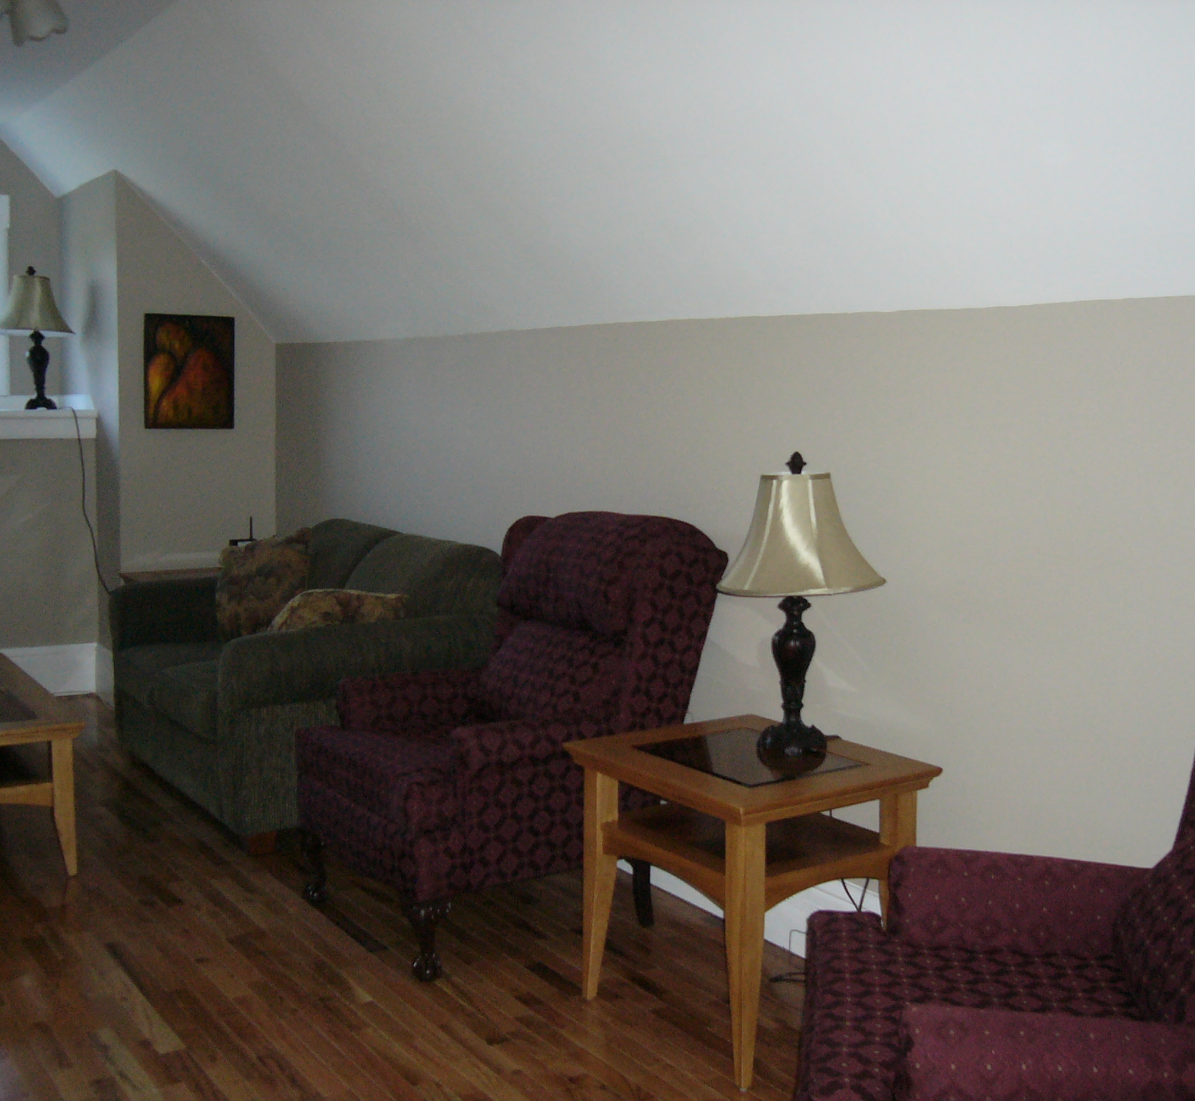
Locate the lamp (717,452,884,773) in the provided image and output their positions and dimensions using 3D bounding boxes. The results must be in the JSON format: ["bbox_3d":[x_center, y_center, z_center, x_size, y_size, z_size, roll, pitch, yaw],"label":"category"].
[{"bbox_3d":[0.459,0.120,3.416,0.383,0.687,0.383,1,6,0],"label":"lamp"}]

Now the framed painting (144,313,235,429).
[{"bbox_3d":[-1.772,-0.772,6.446,0.387,0.491,0.030,-3,7,-33],"label":"framed painting"}]

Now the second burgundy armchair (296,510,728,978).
[{"bbox_3d":[-0.257,0.448,4.042,0.897,1.101,0.782,-3,8,-35],"label":"second burgundy armchair"}]

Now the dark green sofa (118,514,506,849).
[{"bbox_3d":[-1.078,0.380,5.301,0.907,0.942,1.565,-3,7,-33],"label":"dark green sofa"}]

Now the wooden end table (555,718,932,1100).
[{"bbox_3d":[0.337,0.772,3.411,0.580,0.610,0.634,-4,8,-35],"label":"wooden end table"}]

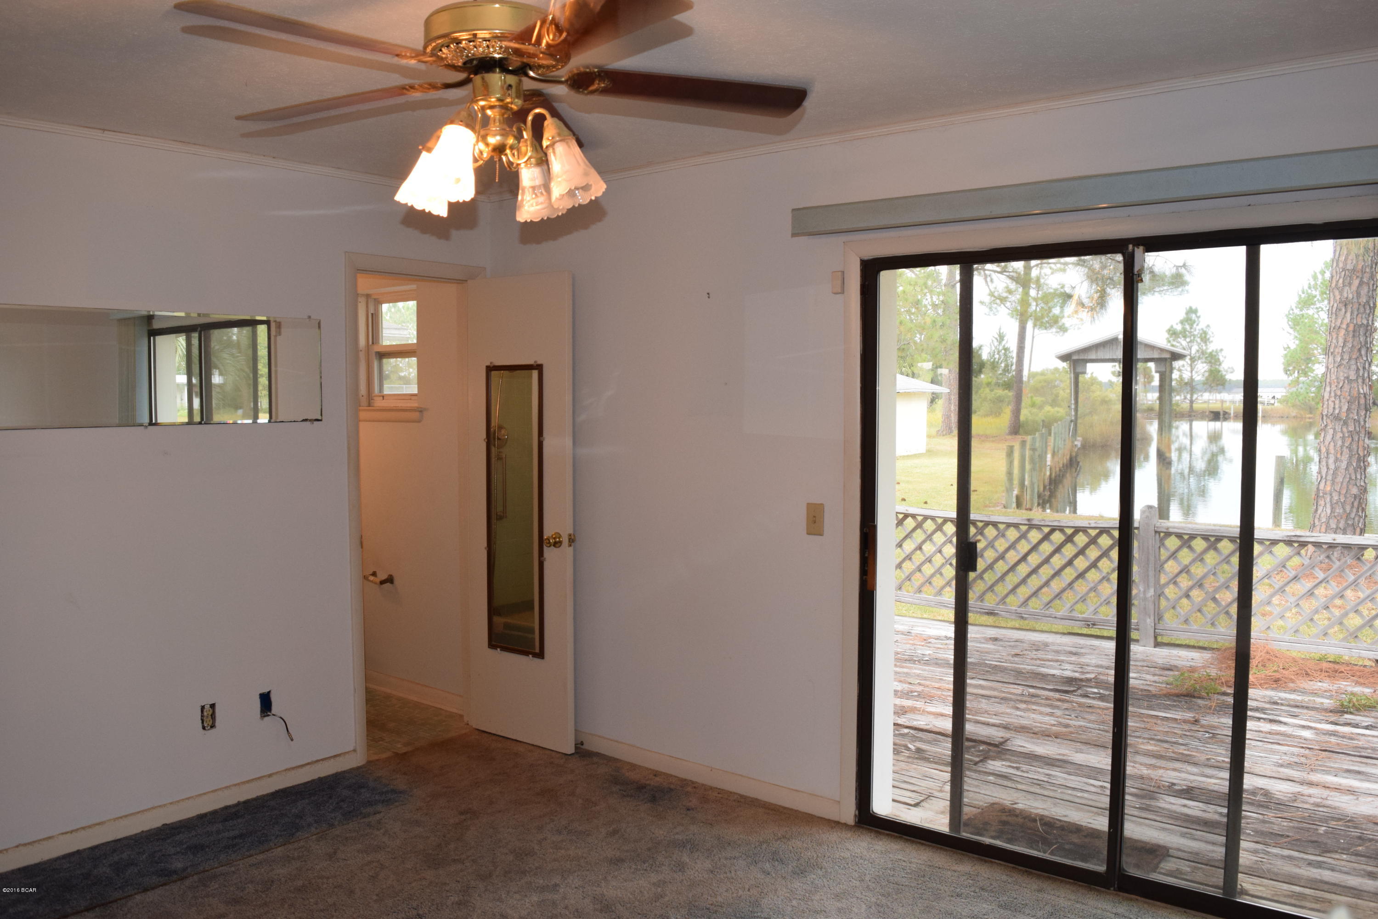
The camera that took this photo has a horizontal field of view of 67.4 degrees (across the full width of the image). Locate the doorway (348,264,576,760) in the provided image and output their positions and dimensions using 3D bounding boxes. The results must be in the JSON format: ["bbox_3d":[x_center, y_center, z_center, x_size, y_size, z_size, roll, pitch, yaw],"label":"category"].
[{"bbox_3d":[-0.922,0.217,4.317,0.640,2.101,0.725,3,5,38],"label":"doorway"}]

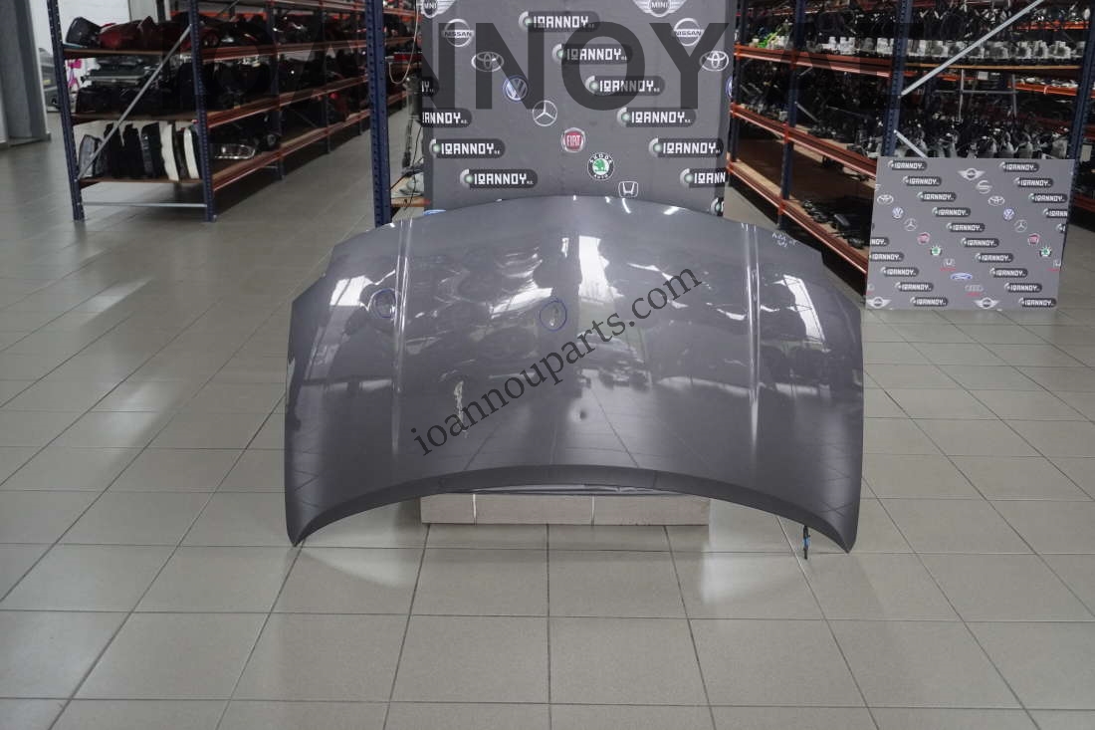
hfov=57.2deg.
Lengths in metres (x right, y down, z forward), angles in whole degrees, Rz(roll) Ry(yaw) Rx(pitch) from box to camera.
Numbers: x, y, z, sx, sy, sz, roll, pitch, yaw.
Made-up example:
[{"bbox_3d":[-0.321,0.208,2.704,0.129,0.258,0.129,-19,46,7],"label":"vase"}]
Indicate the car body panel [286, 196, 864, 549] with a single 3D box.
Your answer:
[{"bbox_3d":[0.075,0.040,2.614,1.512,0.946,0.230,1,8,-1],"label":"car body panel"}]

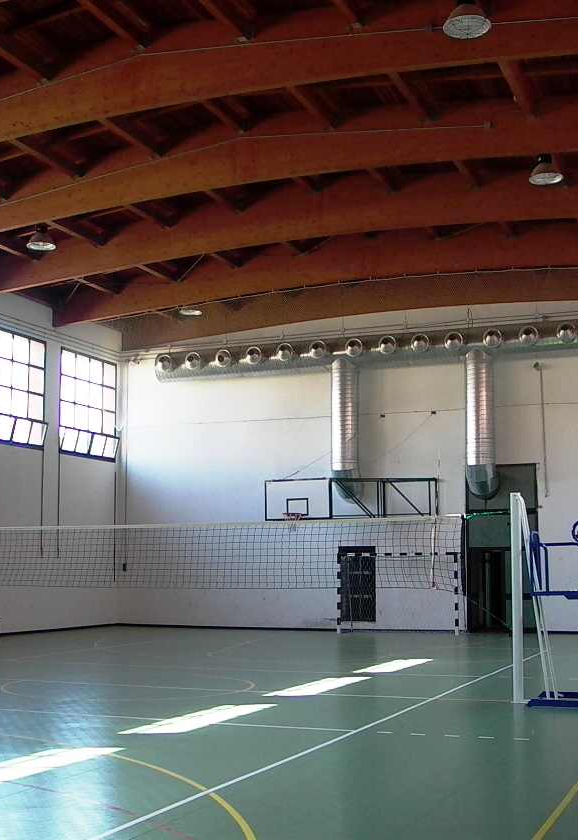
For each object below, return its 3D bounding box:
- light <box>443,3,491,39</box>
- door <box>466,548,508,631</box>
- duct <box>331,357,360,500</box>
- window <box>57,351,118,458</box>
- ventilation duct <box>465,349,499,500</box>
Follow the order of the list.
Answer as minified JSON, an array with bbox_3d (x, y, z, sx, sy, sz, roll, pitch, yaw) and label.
[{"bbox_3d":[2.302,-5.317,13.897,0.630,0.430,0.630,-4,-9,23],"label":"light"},{"bbox_3d":[5.246,4.522,28.311,1.100,2.200,0.100,-3,-9,21],"label":"door"},{"bbox_3d":[1.602,0.316,29.863,0.780,4.050,0.860,-3,-9,21],"label":"duct"},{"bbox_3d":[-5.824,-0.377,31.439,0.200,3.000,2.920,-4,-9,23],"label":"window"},{"bbox_3d":[5.088,0.155,28.233,0.800,3.950,0.950,-4,-9,23],"label":"ventilation duct"}]

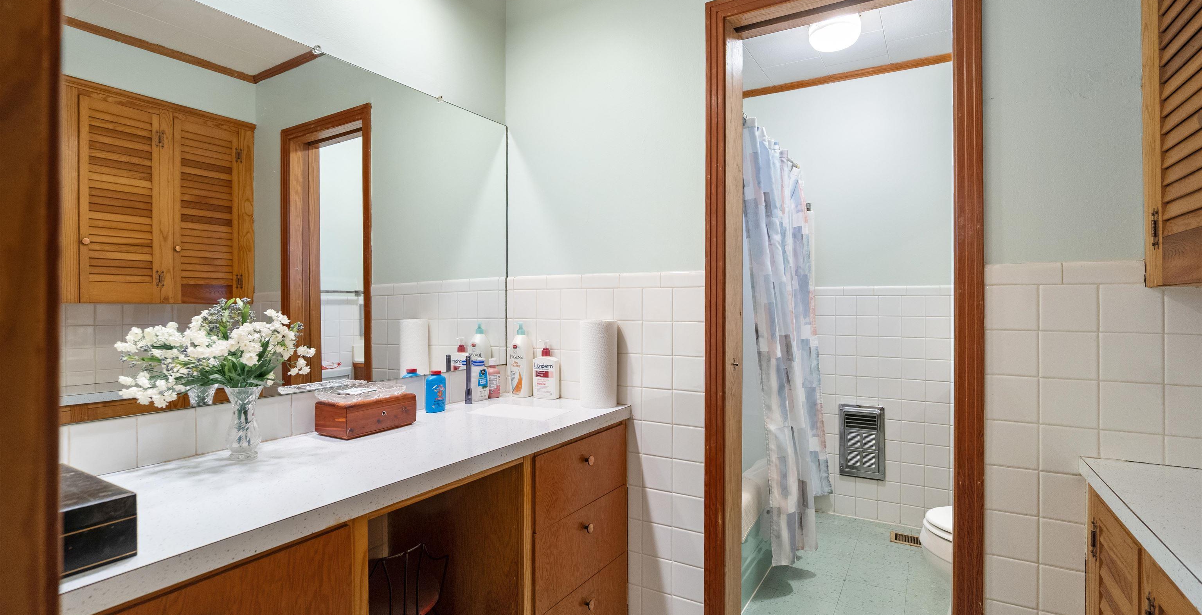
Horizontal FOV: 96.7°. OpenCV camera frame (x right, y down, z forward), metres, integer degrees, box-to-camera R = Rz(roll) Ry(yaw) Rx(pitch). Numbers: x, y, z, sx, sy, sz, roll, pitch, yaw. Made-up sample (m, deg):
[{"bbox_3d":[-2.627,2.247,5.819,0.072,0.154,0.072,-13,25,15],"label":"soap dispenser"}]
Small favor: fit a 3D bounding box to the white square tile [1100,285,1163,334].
[{"bbox_3d":[1.183,0.003,1.195,0.108,0.108,0.009,1,1,30],"label":"white square tile"}]

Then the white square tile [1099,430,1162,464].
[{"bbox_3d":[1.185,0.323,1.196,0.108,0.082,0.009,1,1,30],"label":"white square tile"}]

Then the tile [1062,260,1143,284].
[{"bbox_3d":[1.160,-0.080,1.233,0.146,0.051,0.009,0,0,29],"label":"tile"}]

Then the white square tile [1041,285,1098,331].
[{"bbox_3d":[1.105,0.002,1.264,0.108,0.110,0.009,0,0,29],"label":"white square tile"}]

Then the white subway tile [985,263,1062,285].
[{"bbox_3d":[1.031,-0.081,1.307,0.149,0.053,0.010,0,0,29],"label":"white subway tile"}]

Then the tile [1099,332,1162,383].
[{"bbox_3d":[1.184,0.113,1.196,0.108,0.108,0.009,1,1,30],"label":"tile"}]

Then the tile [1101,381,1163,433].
[{"bbox_3d":[1.201,0.226,1.211,0.107,0.110,0.010,0,0,29],"label":"tile"}]

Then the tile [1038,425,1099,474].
[{"bbox_3d":[1.105,0.339,1.264,0.108,0.110,0.009,0,0,29],"label":"tile"}]

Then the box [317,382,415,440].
[{"bbox_3d":[-0.648,0.292,1.488,0.135,0.090,0.223,0,0,30],"label":"box"}]

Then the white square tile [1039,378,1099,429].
[{"bbox_3d":[1.092,0.224,1.249,0.106,0.108,0.010,0,0,29],"label":"white square tile"}]

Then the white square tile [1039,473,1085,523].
[{"bbox_3d":[1.089,0.445,1.250,0.100,0.108,0.010,0,0,29],"label":"white square tile"}]

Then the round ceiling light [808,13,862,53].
[{"bbox_3d":[1.062,-1.244,2.425,0.226,0.130,0.226,0,0,29],"label":"round ceiling light"}]

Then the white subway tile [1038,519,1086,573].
[{"bbox_3d":[1.105,0.562,1.264,0.107,0.110,0.010,0,0,29],"label":"white subway tile"}]

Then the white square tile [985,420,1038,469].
[{"bbox_3d":[0.998,0.334,1.301,0.106,0.108,0.010,0,0,29],"label":"white square tile"}]

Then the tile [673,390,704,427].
[{"bbox_3d":[0.281,0.322,1.701,0.106,0.108,0.010,0,0,29],"label":"tile"}]

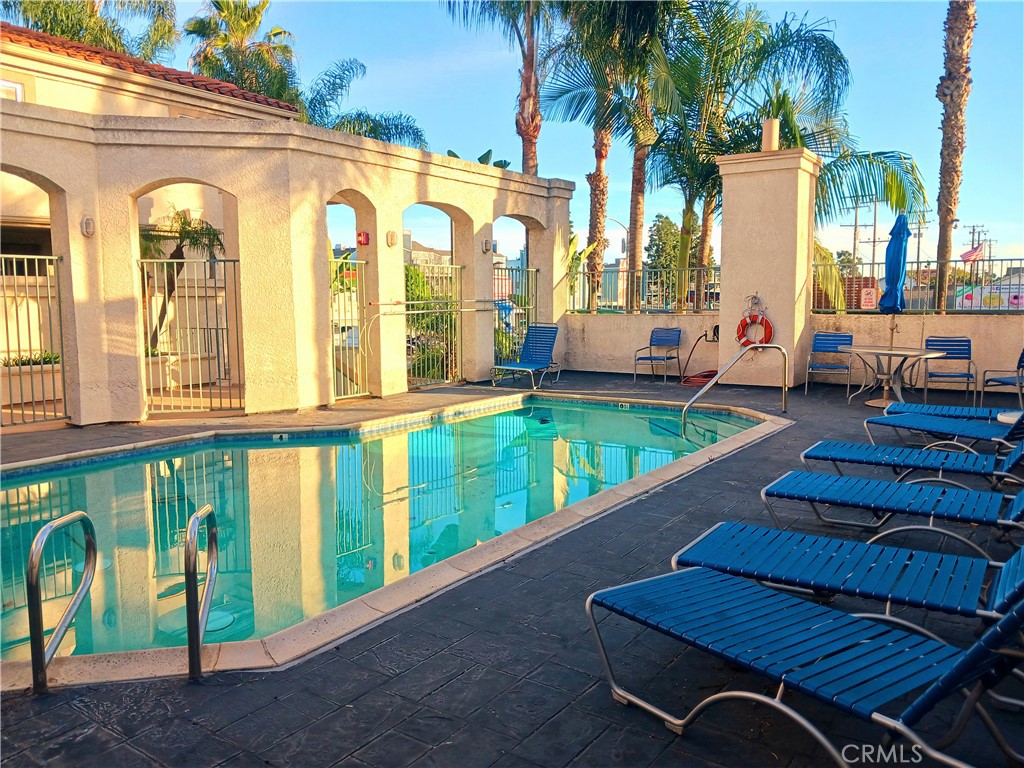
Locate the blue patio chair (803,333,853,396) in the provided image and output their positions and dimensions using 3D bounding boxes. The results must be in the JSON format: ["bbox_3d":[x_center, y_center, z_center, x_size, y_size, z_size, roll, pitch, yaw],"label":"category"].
[{"bbox_3d":[4.539,-0.281,11.287,0.580,0.850,0.650,3,7,32],"label":"blue patio chair"}]

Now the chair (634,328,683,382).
[{"bbox_3d":[2.442,-0.469,13.246,0.580,0.850,0.650,4,7,34],"label":"chair"}]

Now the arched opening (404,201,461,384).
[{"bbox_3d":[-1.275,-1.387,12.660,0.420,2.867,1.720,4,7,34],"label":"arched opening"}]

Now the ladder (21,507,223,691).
[{"bbox_3d":[-1.465,0.771,3.157,0.560,0.580,0.660,-2,6,-12],"label":"ladder"}]

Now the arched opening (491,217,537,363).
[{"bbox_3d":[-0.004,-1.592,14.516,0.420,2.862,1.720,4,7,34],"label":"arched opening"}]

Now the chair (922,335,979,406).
[{"bbox_3d":[5.671,-0.180,10.283,0.580,0.830,0.650,3,7,28],"label":"chair"}]

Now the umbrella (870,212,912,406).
[{"bbox_3d":[4.847,-0.963,10.148,0.460,2.440,0.460,4,7,34],"label":"umbrella"}]

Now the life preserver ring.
[{"bbox_3d":[3.762,-0.824,12.366,0.570,0.570,0.110,4,7,34],"label":"life preserver ring"}]

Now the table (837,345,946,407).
[{"bbox_3d":[4.815,-0.102,10.238,1.330,0.710,1.330,4,7,34],"label":"table"}]

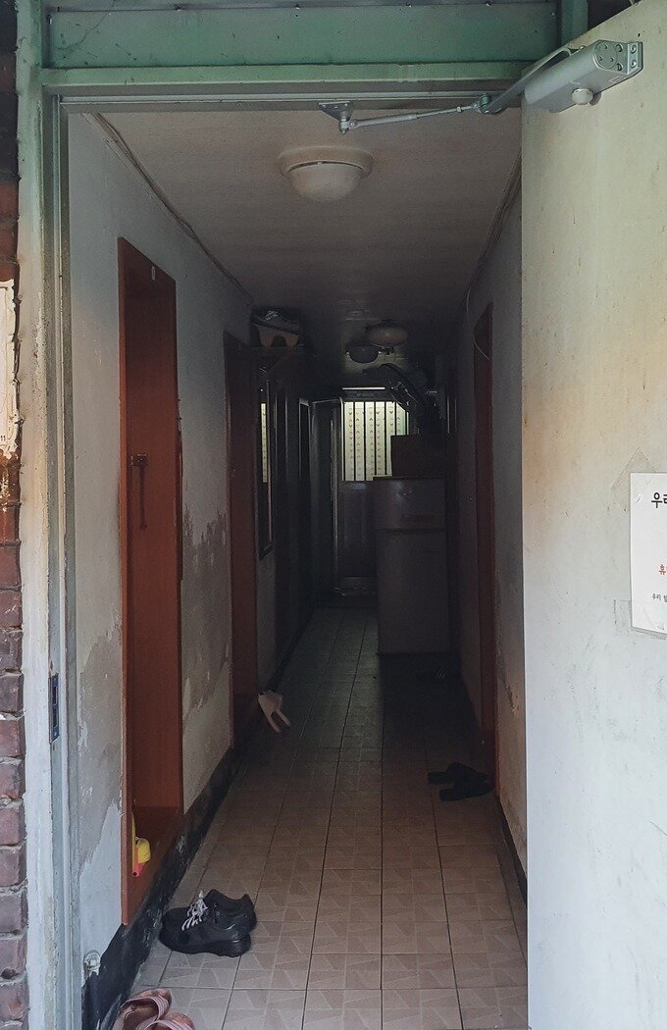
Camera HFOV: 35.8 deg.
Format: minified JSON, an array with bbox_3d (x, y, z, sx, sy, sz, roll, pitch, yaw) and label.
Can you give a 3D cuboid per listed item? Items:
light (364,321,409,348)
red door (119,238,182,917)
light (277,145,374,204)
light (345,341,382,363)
[{"bbox_3d":[0.323,-1.087,6.259,0.260,0.125,0.260,0,2,3],"label":"light"},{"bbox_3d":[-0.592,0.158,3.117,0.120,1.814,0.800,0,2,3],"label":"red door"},{"bbox_3d":[-0.020,-0.947,2.927,0.266,0.112,0.266,0,2,3],"label":"light"},{"bbox_3d":[0.217,-1.139,7.302,0.258,0.125,0.258,0,2,3],"label":"light"}]

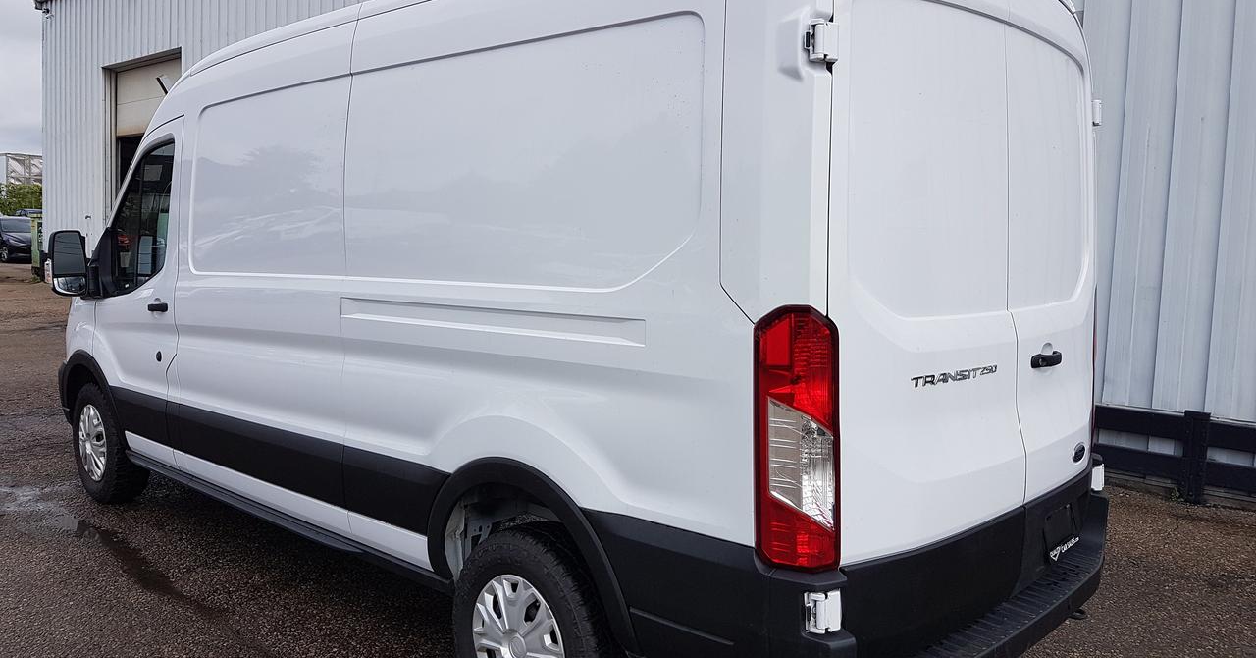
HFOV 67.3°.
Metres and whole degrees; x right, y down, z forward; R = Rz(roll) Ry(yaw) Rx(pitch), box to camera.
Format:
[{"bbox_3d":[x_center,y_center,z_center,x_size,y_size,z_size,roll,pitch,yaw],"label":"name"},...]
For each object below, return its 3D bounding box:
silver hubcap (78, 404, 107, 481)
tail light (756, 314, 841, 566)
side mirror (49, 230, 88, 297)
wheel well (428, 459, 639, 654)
[{"bbox_3d":[-3.042,0.647,5.383,0.438,0.438,0.070,6,8,43],"label":"silver hubcap"},{"bbox_3d":[0.378,0.246,2.070,0.115,0.560,0.160,-4,7,-38],"label":"tail light"},{"bbox_3d":[-2.883,-0.350,4.864,0.140,0.335,0.180,5,7,38],"label":"side mirror"},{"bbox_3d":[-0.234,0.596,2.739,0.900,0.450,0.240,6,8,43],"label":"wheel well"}]

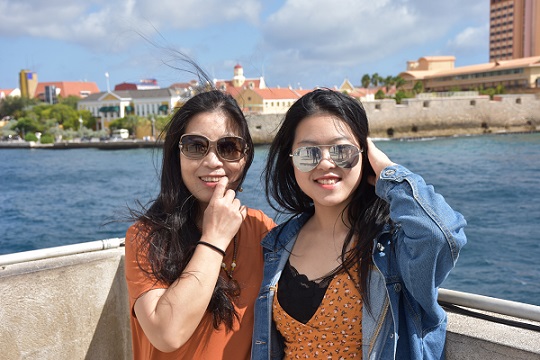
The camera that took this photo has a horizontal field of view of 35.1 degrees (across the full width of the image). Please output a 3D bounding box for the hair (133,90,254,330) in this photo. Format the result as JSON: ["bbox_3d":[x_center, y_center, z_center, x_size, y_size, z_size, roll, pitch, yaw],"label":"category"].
[{"bbox_3d":[-0.166,0.066,1.860,0.265,0.520,0.250,-2,5,-9],"label":"hair"}]

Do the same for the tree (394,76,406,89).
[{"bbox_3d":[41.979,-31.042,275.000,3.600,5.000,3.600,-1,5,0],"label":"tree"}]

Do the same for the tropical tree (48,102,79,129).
[{"bbox_3d":[-60.387,-18.423,250.000,8.600,8.600,8.000,-1,5,0],"label":"tropical tree"}]

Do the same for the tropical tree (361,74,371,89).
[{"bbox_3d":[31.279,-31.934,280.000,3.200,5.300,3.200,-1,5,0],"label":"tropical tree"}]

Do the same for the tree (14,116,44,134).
[{"bbox_3d":[-67.517,-15.019,240.000,8.200,6.000,7.500,-1,5,0],"label":"tree"}]

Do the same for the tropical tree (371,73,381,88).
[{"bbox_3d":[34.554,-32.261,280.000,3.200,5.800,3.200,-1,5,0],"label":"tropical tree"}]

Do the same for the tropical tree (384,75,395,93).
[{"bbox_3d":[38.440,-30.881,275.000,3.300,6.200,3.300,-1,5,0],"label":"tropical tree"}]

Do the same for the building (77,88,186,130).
[{"bbox_3d":[-44.045,-21.474,268.000,32.000,13.500,15.000,0,5,7],"label":"building"}]

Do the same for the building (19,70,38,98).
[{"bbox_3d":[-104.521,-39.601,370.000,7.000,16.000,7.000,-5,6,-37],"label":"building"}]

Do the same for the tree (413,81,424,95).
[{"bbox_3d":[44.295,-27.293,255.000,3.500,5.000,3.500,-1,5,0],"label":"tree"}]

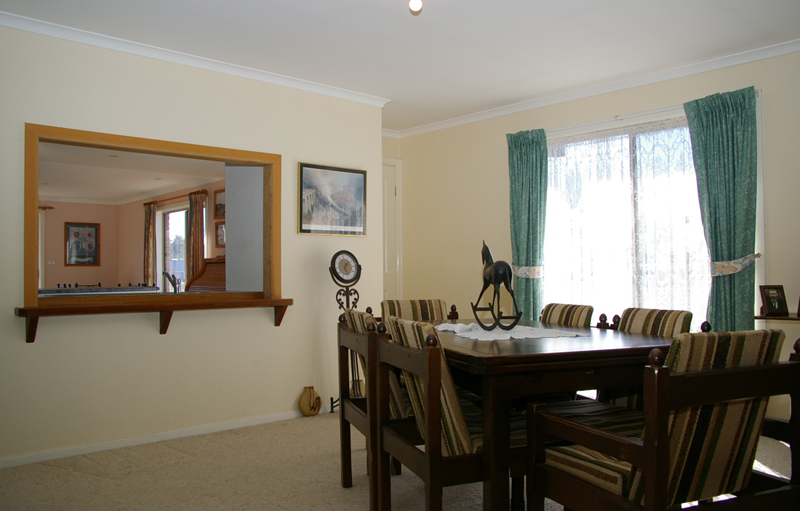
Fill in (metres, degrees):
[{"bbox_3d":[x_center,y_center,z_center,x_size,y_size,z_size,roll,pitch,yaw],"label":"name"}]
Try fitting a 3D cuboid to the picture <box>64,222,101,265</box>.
[{"bbox_3d":[-6.012,-0.203,11.364,0.600,0.800,0.030,1,-2,-38],"label":"picture"}]

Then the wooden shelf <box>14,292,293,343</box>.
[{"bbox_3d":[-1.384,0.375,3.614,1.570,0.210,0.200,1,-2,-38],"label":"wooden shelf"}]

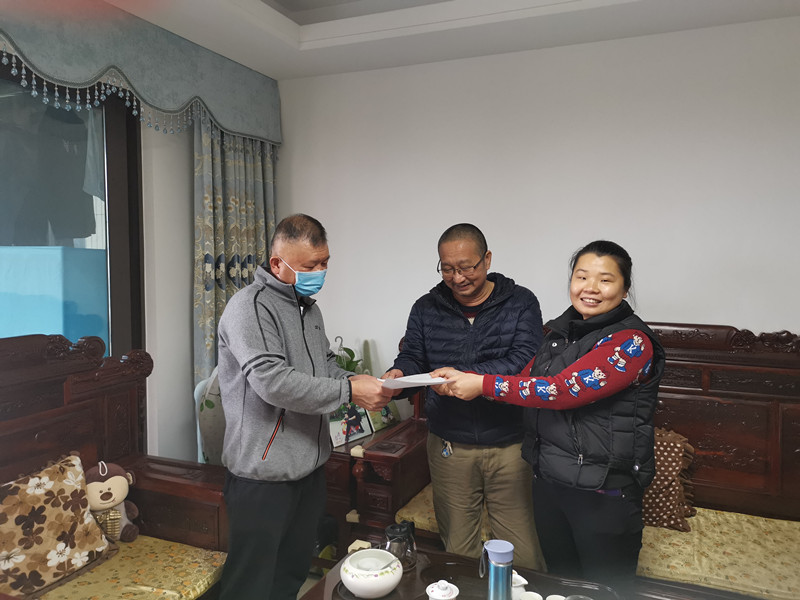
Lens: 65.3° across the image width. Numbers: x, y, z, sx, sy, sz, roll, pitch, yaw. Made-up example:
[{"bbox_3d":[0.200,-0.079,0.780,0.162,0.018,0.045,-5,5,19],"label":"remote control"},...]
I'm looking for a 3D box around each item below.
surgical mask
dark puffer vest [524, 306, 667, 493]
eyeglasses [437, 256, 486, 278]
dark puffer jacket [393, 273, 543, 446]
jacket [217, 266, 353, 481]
[{"bbox_3d":[-0.270,-0.076,1.860,0.120,0.105,0.140,23,14,28],"label":"surgical mask"},{"bbox_3d":[0.570,0.264,1.840,0.330,0.550,0.450,-1,4,-30],"label":"dark puffer vest"},{"bbox_3d":[0.197,-0.117,2.020,0.142,0.045,0.140,1,23,14],"label":"eyeglasses"},{"bbox_3d":[0.229,0.186,2.030,0.520,0.575,0.420,1,3,12],"label":"dark puffer jacket"},{"bbox_3d":[-0.308,0.208,1.870,0.460,0.625,0.510,2,4,25],"label":"jacket"}]

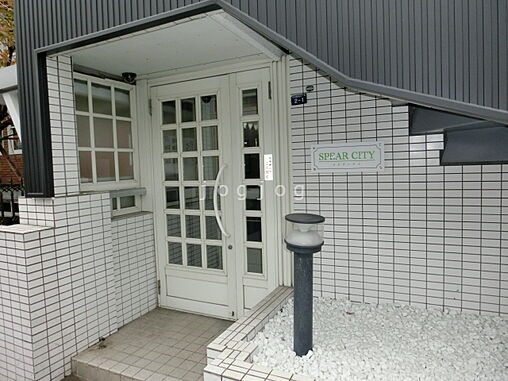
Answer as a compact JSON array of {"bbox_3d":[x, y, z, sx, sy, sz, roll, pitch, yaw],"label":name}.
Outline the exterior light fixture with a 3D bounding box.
[{"bbox_3d":[0.259,0.498,1.850,0.202,0.735,0.202,0,6,0],"label":"exterior light fixture"}]

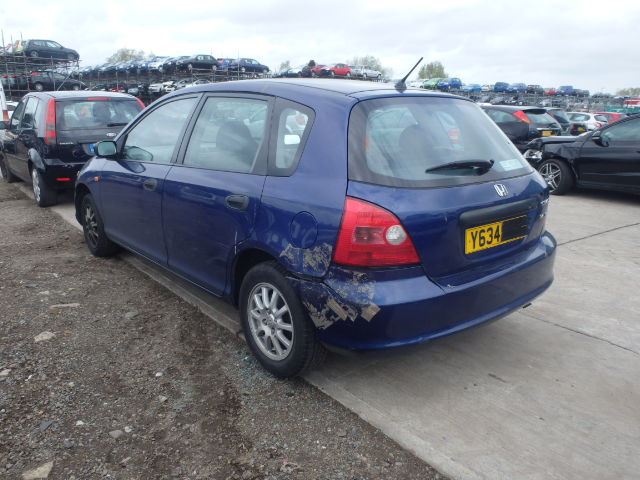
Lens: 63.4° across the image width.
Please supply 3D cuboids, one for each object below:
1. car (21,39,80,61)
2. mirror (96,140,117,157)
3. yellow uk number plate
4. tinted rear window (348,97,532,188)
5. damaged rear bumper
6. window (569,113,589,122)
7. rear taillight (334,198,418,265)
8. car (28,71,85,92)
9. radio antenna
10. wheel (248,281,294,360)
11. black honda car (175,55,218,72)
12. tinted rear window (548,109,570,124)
[{"bbox_3d":[-21.742,-15.390,42.000,4.080,1.460,1.700,-6,16,-27],"label":"car"},{"bbox_3d":[-1.535,-0.656,3.713,0.180,0.140,0.110,-11,19,-39],"label":"mirror"},{"bbox_3d":[0.837,-0.031,2.437,0.520,0.111,0.015,-11,12,-39],"label":"yellow uk number plate"},{"bbox_3d":[0.631,-0.484,2.585,1.360,0.534,0.160,-11,-17,-39],"label":"tinted rear window"},{"bbox_3d":[0.686,0.191,2.669,1.670,0.430,0.600,-11,19,-39],"label":"damaged rear bumper"},{"bbox_3d":[10.636,-5.048,21.300,0.090,0.370,0.900,12,4,-43],"label":"window"},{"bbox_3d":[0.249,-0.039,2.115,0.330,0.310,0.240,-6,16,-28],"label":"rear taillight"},{"bbox_3d":[-19.737,-11.903,39.000,4.150,1.440,1.720,-9,18,-35],"label":"car"},{"bbox_3d":[0.472,-0.858,2.689,0.045,0.215,0.060,-11,57,-39],"label":"radio antenna"},{"bbox_3d":[-0.195,0.401,2.630,0.170,0.410,0.410,-11,19,-39],"label":"wheel"},{"bbox_3d":[-12.345,-17.851,52.300,4.080,1.450,1.700,-10,19,-38],"label":"black honda car"},{"bbox_3d":[6.929,-3.632,15.200,1.220,0.480,0.120,-11,-17,-39],"label":"tinted rear window"}]

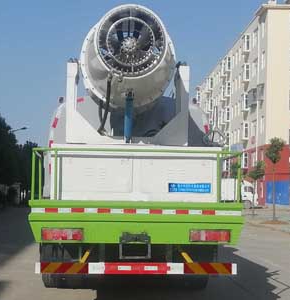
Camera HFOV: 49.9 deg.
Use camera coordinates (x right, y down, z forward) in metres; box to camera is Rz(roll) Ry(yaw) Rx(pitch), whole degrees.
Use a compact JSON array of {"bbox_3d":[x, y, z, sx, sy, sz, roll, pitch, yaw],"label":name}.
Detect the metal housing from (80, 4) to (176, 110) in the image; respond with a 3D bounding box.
[{"bbox_3d":[-0.230,-1.318,4.350,1.250,1.250,1.000,1,-9,-5],"label":"metal housing"}]

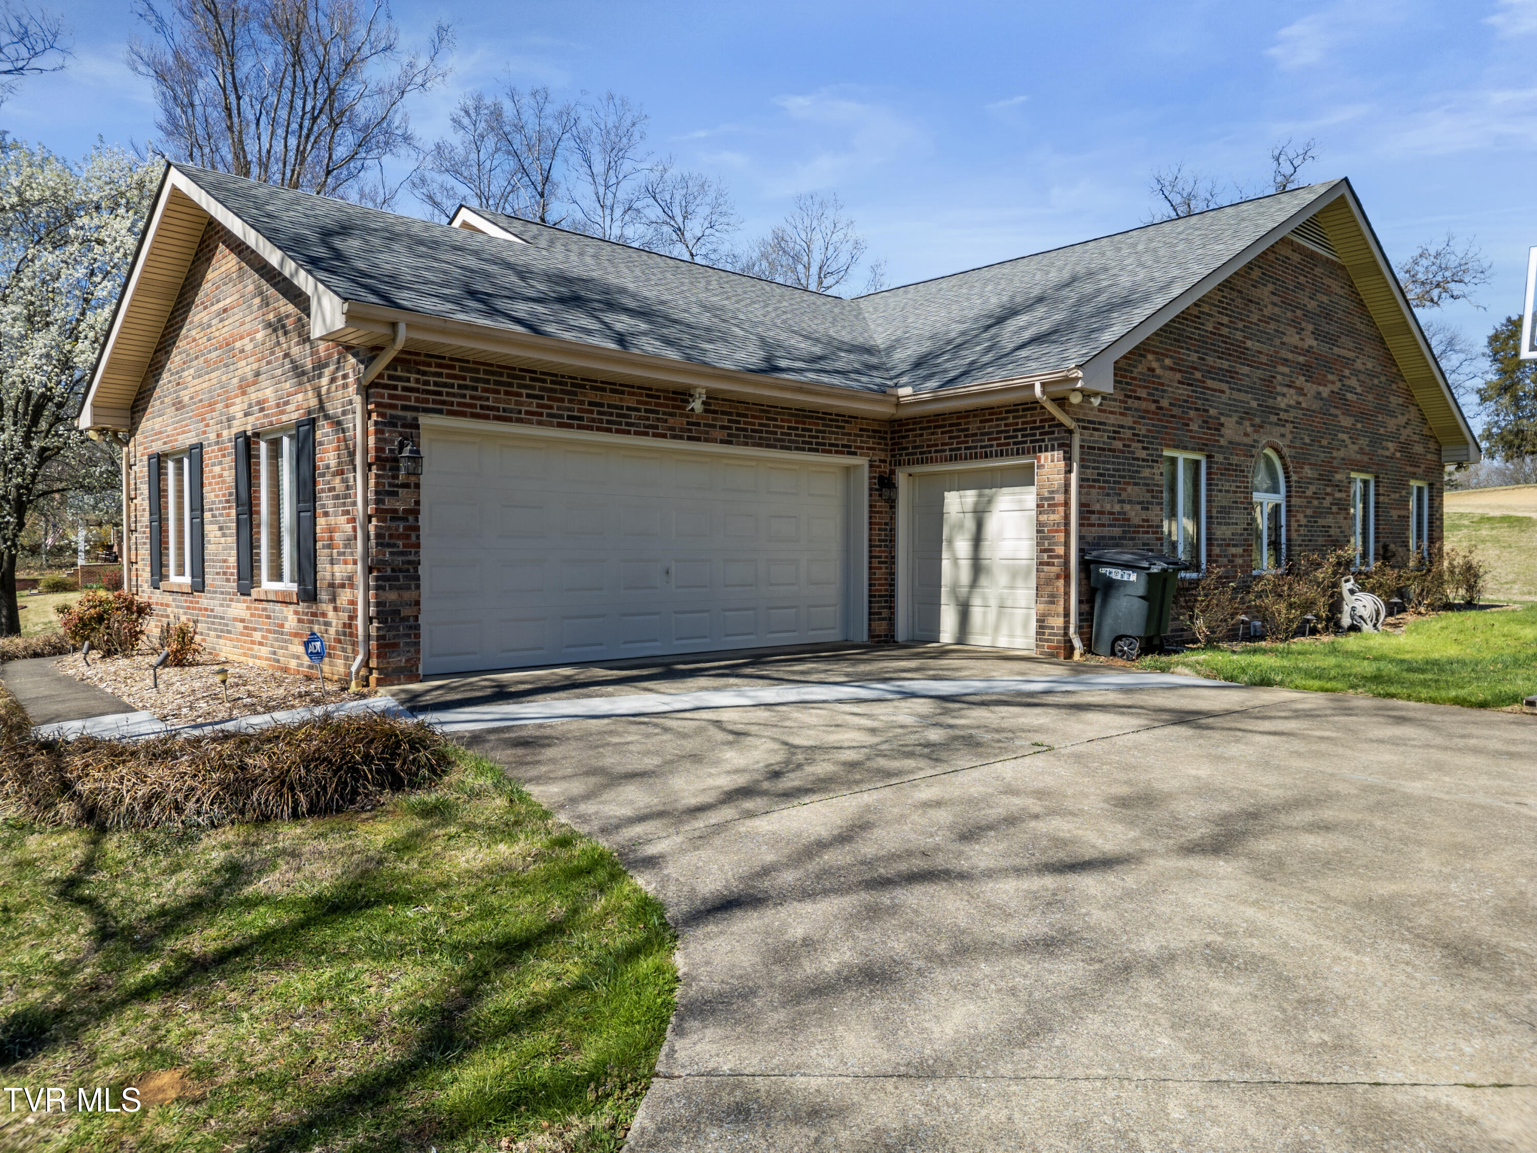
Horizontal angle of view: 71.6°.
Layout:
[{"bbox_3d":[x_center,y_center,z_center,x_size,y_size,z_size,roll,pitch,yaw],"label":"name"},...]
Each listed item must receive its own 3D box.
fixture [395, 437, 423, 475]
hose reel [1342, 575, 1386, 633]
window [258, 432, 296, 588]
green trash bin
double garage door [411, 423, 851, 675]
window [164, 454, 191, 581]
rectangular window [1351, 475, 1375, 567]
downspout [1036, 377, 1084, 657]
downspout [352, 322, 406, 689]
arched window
[{"bbox_3d":[-2.859,-0.961,8.449,0.170,0.320,0.230,-1,2,-43],"label":"fixture"},{"bbox_3d":[8.263,0.381,14.800,0.500,0.810,0.500,-1,2,-43],"label":"hose reel"},{"bbox_3d":[-4.569,-0.639,10.046,0.120,1.531,1.290,-1,2,-43],"label":"window"},{"bbox_3d":[3.819,0.299,11.142,0.620,1.110,0.820,-1,2,-43],"label":"green trash bin"},{"bbox_3d":[-0.895,-0.271,10.633,5.510,2.145,0.220,-1,2,-43],"label":"double garage door"},{"bbox_3d":[-6.806,-0.690,12.410,0.120,1.531,1.300,-1,2,-43],"label":"window"},{"bbox_3d":[9.611,-0.858,17.297,1.330,1.560,0.120,-1,2,-43],"label":"rectangular window"},{"bbox_3d":[3.006,-0.542,10.817,0.780,2.810,0.220,-1,2,-43],"label":"downspout"},{"bbox_3d":[-3.001,-0.484,8.160,0.240,2.810,0.750,-1,2,-43],"label":"downspout"},{"bbox_3d":[6.884,-0.898,14.714,1.300,1.745,0.120,-1,2,-43],"label":"arched window"}]

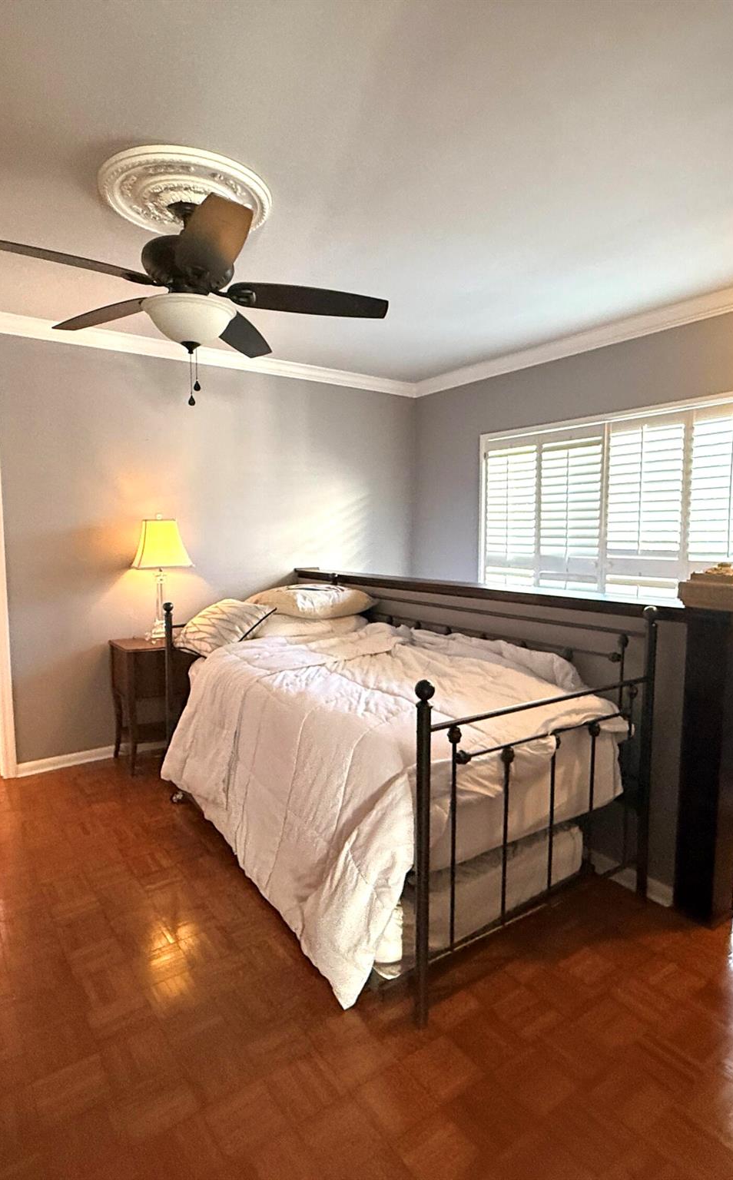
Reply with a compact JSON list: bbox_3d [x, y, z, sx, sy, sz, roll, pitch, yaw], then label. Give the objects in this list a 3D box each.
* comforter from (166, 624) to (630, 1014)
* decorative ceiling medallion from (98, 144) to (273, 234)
[{"bbox_3d":[-0.061,0.645,2.669,1.130,0.830,1.780,-4,6,-35],"label":"comforter"},{"bbox_3d":[-0.589,-1.270,2.109,0.575,0.045,0.575,0,5,0],"label":"decorative ceiling medallion"}]

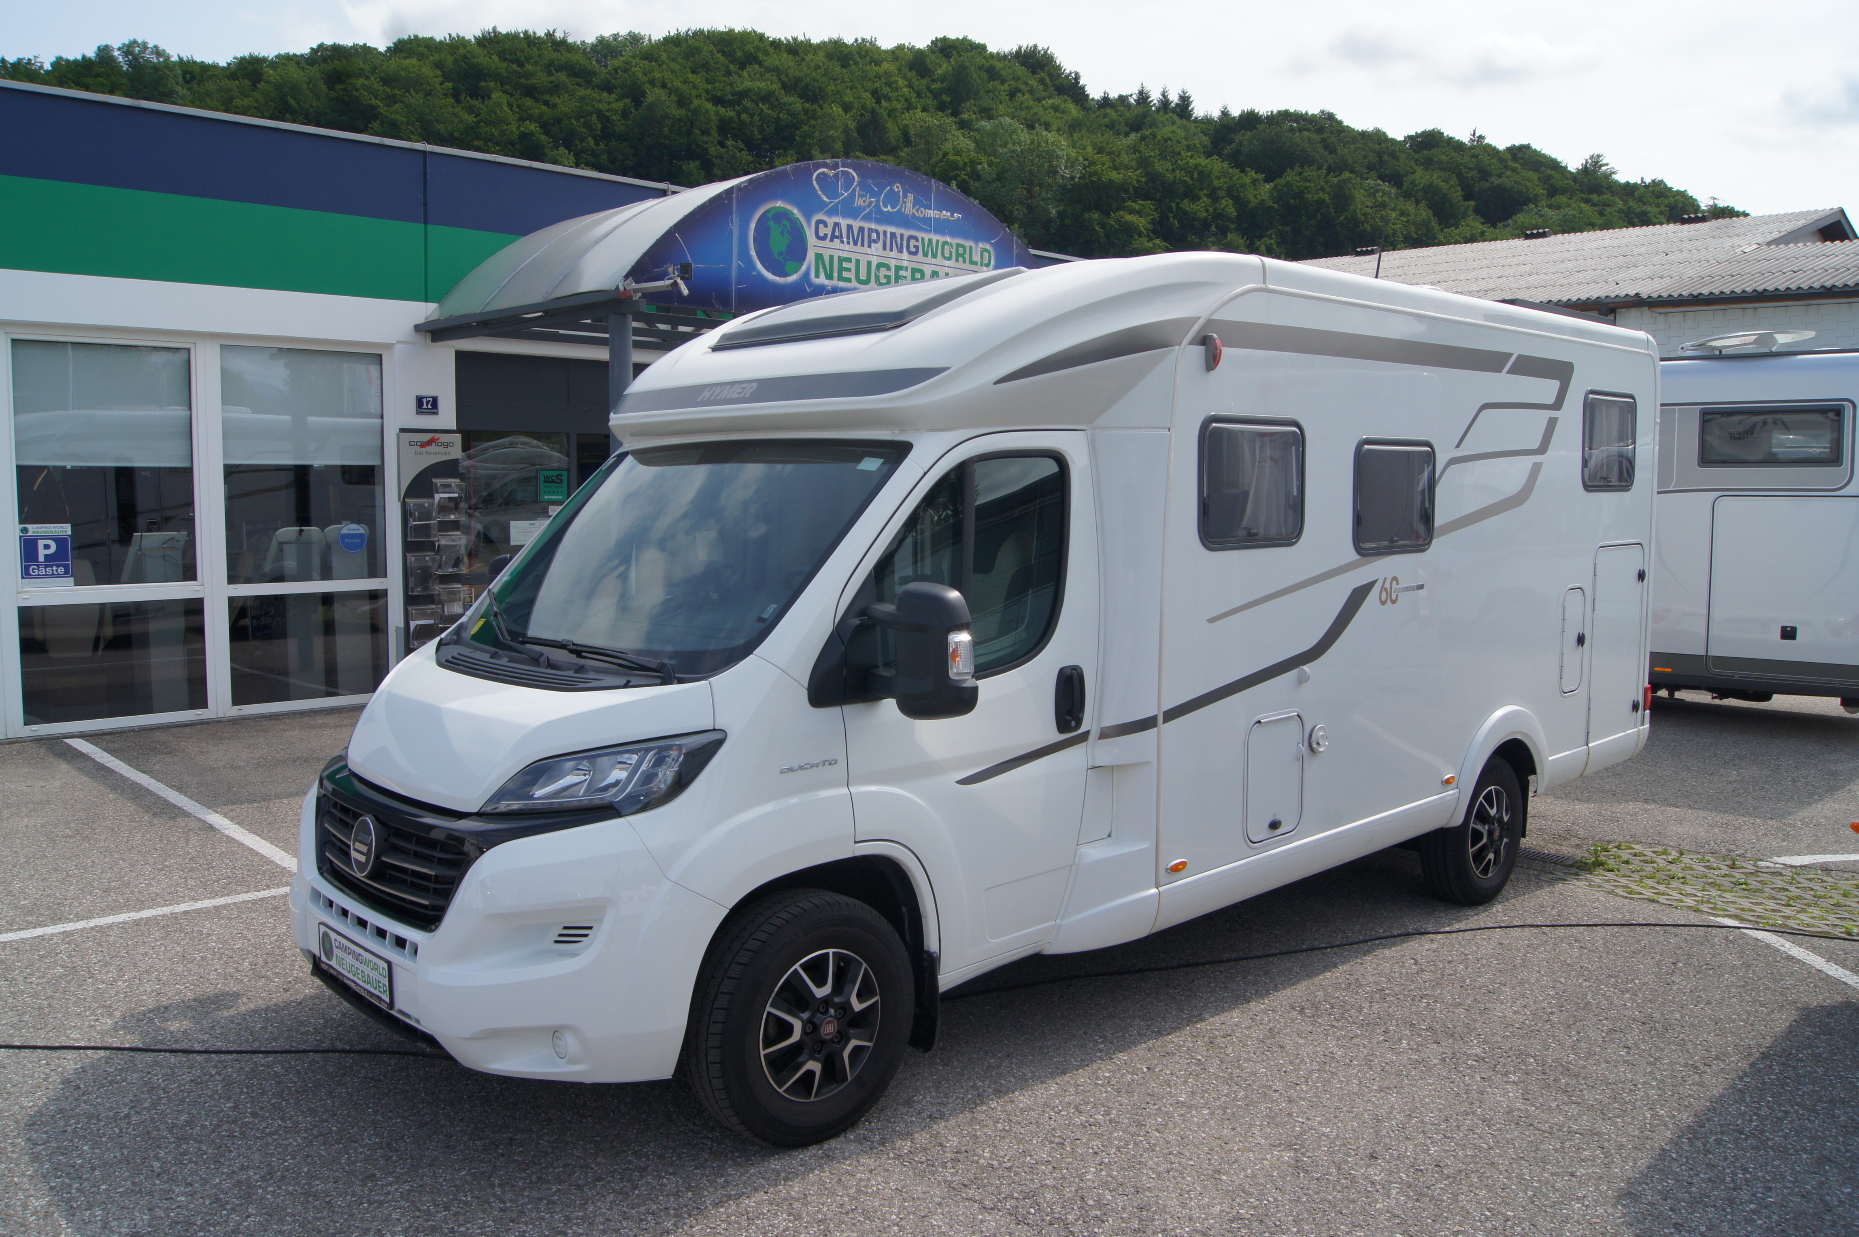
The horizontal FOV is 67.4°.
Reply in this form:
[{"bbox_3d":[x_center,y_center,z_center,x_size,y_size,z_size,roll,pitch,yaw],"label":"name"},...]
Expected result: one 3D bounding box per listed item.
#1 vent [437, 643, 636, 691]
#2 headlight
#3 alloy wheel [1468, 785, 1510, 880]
[{"bbox_3d":[-1.302,0.158,4.725,0.260,0.090,1.060,-6,7,-43],"label":"vent"},{"bbox_3d":[-0.884,0.416,3.736,0.526,0.207,0.404,-5,8,-43],"label":"headlight"},{"bbox_3d":[2.662,1.030,6.749,0.445,0.445,0.167,-5,8,-43],"label":"alloy wheel"}]

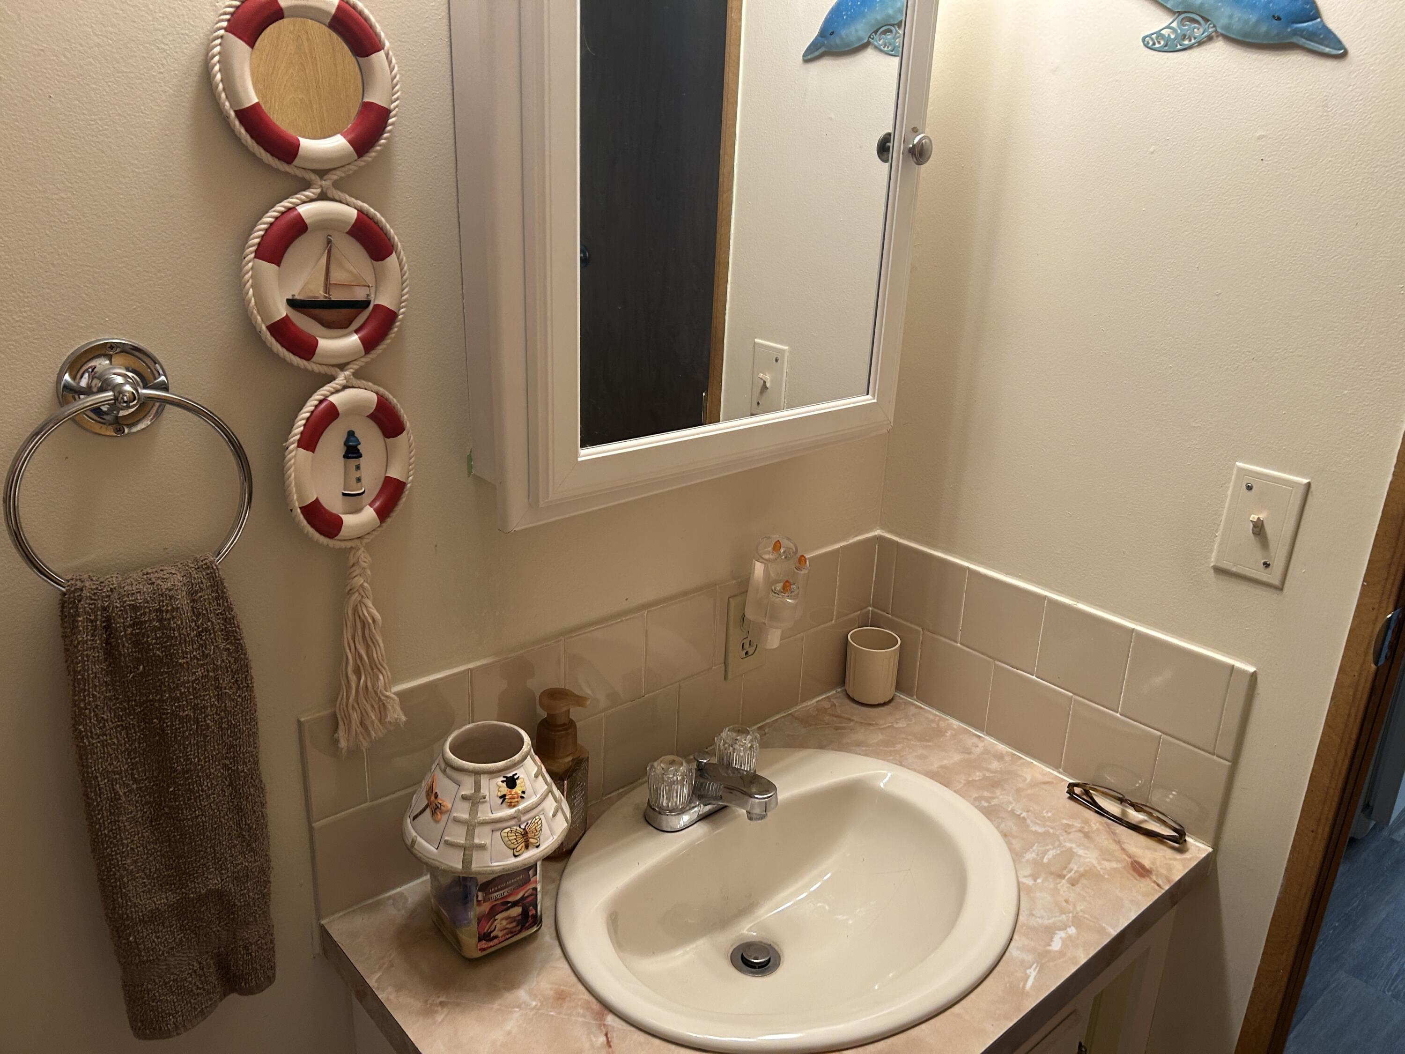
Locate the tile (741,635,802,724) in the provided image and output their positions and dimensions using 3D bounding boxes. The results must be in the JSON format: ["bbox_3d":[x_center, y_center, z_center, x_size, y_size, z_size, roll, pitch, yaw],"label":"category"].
[{"bbox_3d":[0.088,0.197,1.358,0.108,0.103,0.010,-15,26,-40],"label":"tile"}]

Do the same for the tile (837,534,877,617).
[{"bbox_3d":[0.203,0.068,1.418,0.075,0.107,0.010,-15,26,-40],"label":"tile"}]

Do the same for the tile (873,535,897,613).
[{"bbox_3d":[0.253,0.065,1.438,0.010,0.108,0.033,-15,26,-40],"label":"tile"}]

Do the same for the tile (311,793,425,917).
[{"bbox_3d":[-0.319,0.311,1.013,0.107,0.106,0.010,-15,26,-40],"label":"tile"}]

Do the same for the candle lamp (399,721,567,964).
[{"bbox_3d":[-0.195,0.286,0.969,0.150,0.193,0.150,2,20,-1],"label":"candle lamp"}]

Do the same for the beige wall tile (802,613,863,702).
[{"bbox_3d":[0.169,0.175,1.428,0.108,0.103,0.010,-15,26,-40],"label":"beige wall tile"}]

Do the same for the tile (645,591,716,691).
[{"bbox_3d":[-0.028,0.130,1.219,0.108,0.107,0.010,-15,26,-40],"label":"tile"}]

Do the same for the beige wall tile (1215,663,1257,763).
[{"bbox_3d":[0.566,0.197,1.116,0.010,0.108,0.019,-15,26,-40],"label":"beige wall tile"}]

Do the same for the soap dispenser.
[{"bbox_3d":[-0.146,0.250,1.087,0.064,0.171,0.056,5,20,6],"label":"soap dispenser"}]

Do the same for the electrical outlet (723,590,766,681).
[{"bbox_3d":[0.055,0.127,1.289,0.070,0.115,0.007,-15,26,-40],"label":"electrical outlet"}]

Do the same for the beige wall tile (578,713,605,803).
[{"bbox_3d":[-0.155,0.263,1.148,0.108,0.103,0.010,-15,26,-40],"label":"beige wall tile"}]

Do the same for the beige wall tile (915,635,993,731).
[{"bbox_3d":[0.334,0.203,1.388,0.010,0.106,0.108,-15,26,-40],"label":"beige wall tile"}]

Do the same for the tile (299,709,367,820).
[{"bbox_3d":[-0.332,0.213,0.955,0.055,0.107,0.010,-15,26,-40],"label":"tile"}]

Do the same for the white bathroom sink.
[{"bbox_3d":[0.090,0.428,1.111,0.510,0.180,0.422,-15,26,-40],"label":"white bathroom sink"}]

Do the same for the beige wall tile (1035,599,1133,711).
[{"bbox_3d":[0.449,0.147,1.237,0.010,0.108,0.108,-15,26,-40],"label":"beige wall tile"}]

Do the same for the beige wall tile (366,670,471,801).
[{"bbox_3d":[-0.269,0.195,0.998,0.108,0.107,0.010,-15,26,-41],"label":"beige wall tile"}]

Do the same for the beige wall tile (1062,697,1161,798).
[{"bbox_3d":[0.471,0.259,1.212,0.010,0.104,0.108,-14,25,-38],"label":"beige wall tile"}]

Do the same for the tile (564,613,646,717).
[{"bbox_3d":[-0.108,0.151,1.141,0.108,0.107,0.010,-15,26,-41],"label":"tile"}]

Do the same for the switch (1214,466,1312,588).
[{"bbox_3d":[0.550,0.000,1.049,0.018,0.113,0.071,-15,26,-39],"label":"switch"}]

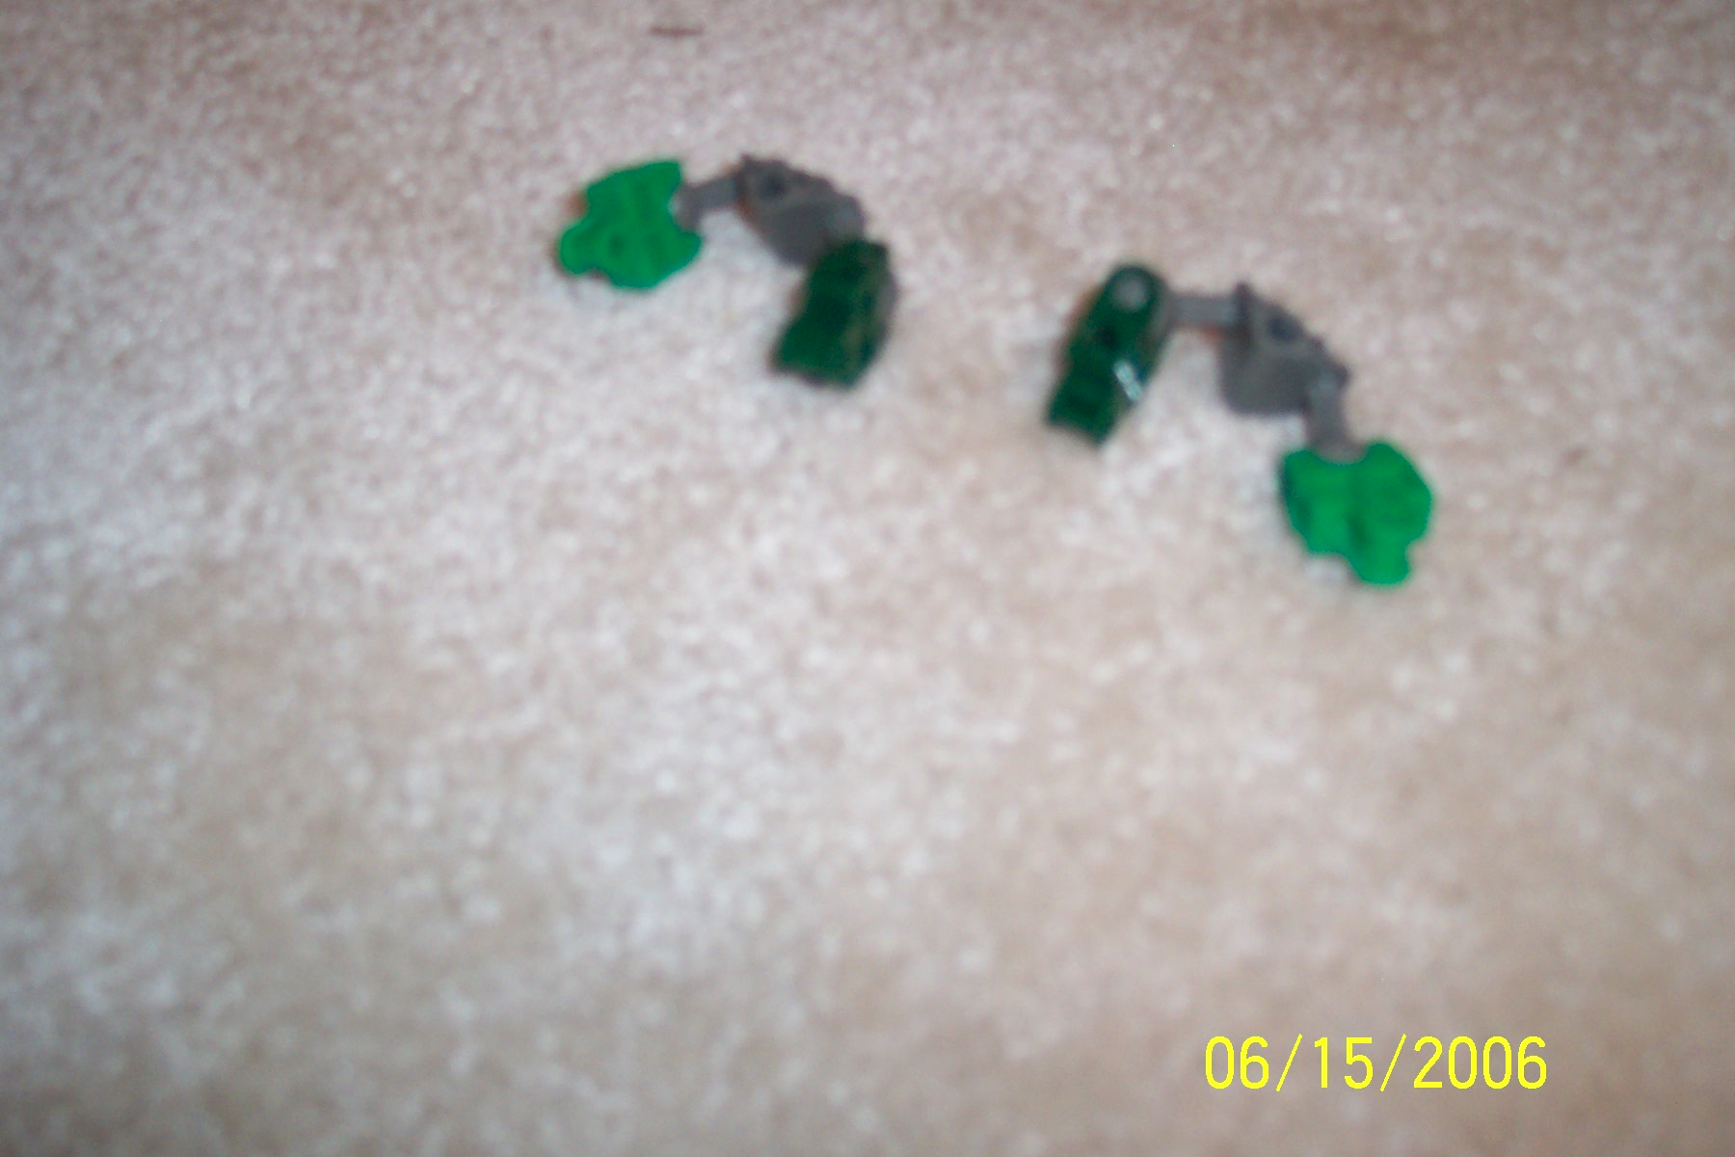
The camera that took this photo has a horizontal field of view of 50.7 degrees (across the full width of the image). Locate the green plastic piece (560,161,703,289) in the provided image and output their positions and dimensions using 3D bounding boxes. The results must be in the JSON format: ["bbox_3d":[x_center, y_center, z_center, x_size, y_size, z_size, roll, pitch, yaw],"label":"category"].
[{"bbox_3d":[-0.049,-0.070,0.375,0.028,0.012,0.023,-25,67,-12],"label":"green plastic piece"}]

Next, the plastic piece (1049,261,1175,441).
[{"bbox_3d":[0.049,-0.044,0.360,0.017,0.015,0.031,20,66,9],"label":"plastic piece"}]

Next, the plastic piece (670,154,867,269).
[{"bbox_3d":[-0.020,-0.071,0.374,0.034,0.015,0.026,-24,66,-11],"label":"plastic piece"}]

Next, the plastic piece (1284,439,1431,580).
[{"bbox_3d":[0.092,-0.012,0.346,0.025,0.012,0.026,-5,64,-2],"label":"plastic piece"}]

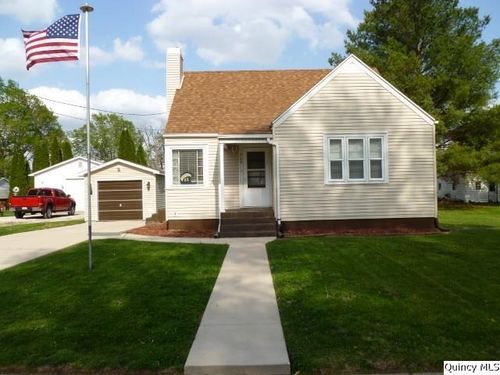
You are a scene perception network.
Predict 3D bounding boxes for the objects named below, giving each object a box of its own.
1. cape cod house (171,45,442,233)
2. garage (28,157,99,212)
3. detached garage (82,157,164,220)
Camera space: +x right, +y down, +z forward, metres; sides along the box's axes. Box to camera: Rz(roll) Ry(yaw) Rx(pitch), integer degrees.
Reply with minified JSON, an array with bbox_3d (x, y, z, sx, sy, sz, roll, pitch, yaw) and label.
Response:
[{"bbox_3d":[1.163,-2.083,17.140,9.000,7.300,9.800,-1,-1,0],"label":"cape cod house"},{"bbox_3d":[-13.553,-0.055,36.211,8.000,4.400,8.600,-1,-1,0],"label":"garage"},{"bbox_3d":[-6.748,0.178,24.003,4.100,3.250,6.400,-1,-1,0],"label":"detached garage"}]

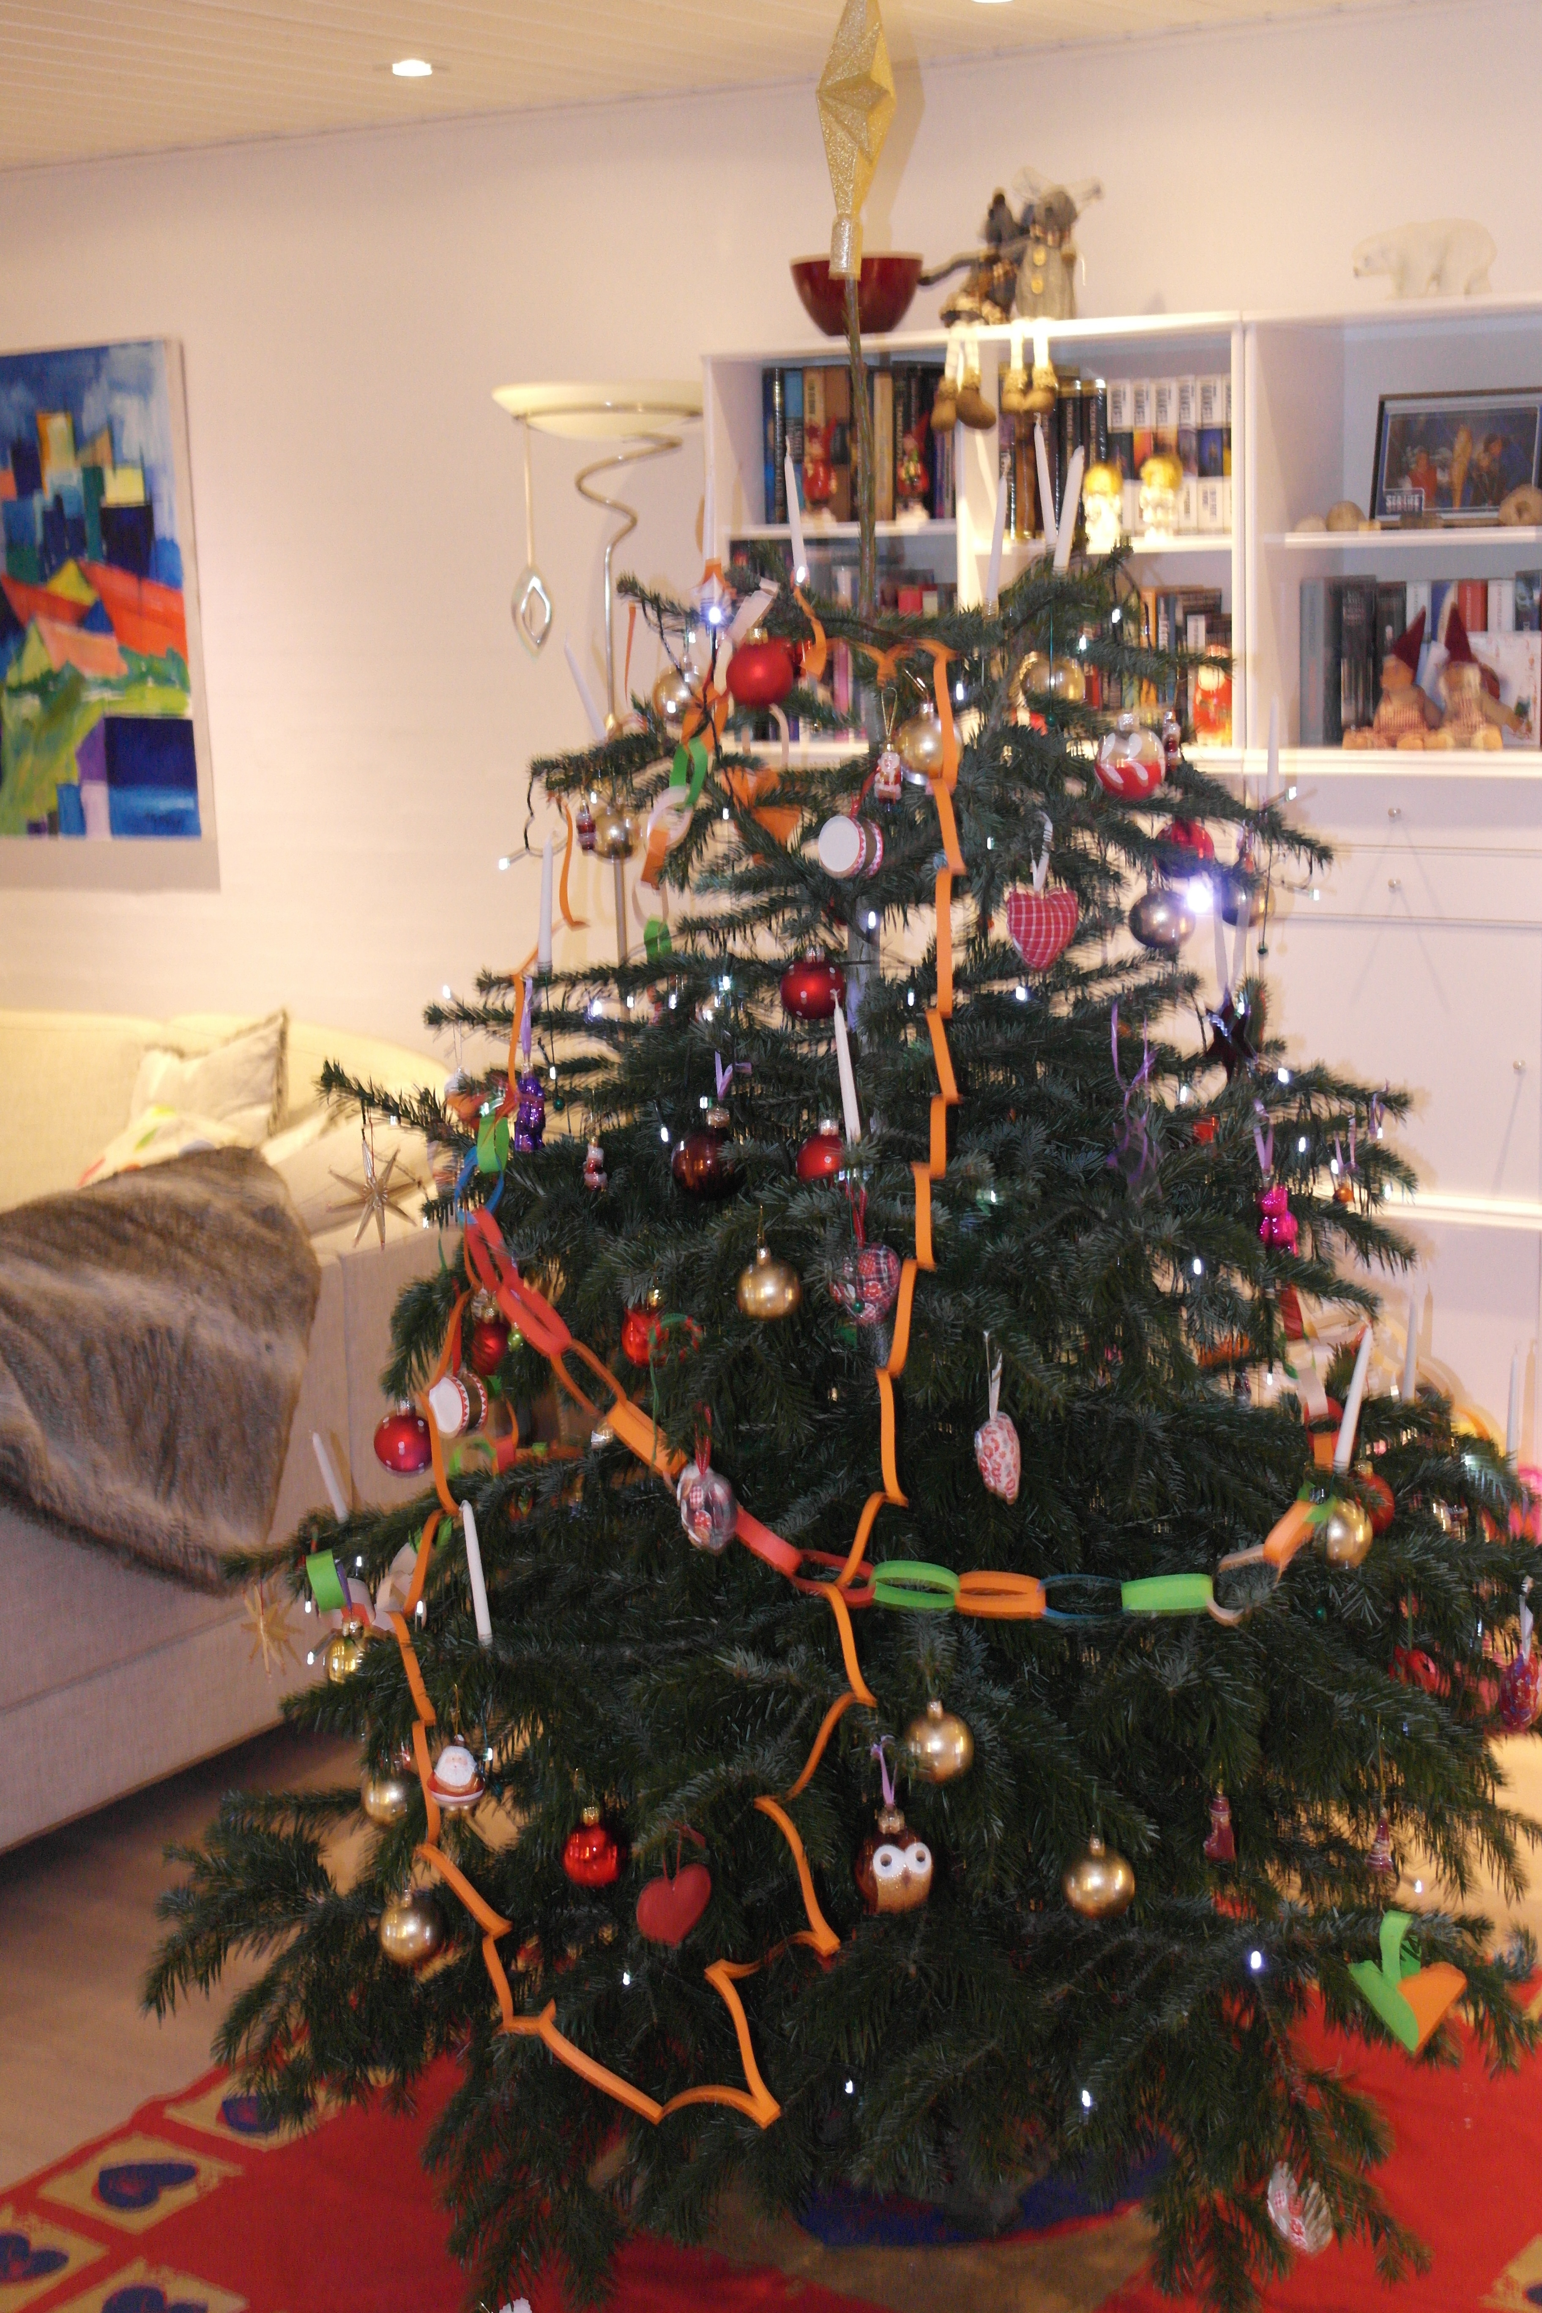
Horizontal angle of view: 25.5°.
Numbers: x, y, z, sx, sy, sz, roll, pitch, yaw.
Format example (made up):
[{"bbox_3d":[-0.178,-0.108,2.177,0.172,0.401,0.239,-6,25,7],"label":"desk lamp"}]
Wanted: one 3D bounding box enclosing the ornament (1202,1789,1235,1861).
[{"bbox_3d":[0.412,0.617,3.130,0.031,0.065,0.022,-5,11,-20],"label":"ornament"}]

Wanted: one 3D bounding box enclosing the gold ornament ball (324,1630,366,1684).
[{"bbox_3d":[-0.384,0.460,3.119,0.047,0.055,0.047,-2,10,0],"label":"gold ornament ball"}]

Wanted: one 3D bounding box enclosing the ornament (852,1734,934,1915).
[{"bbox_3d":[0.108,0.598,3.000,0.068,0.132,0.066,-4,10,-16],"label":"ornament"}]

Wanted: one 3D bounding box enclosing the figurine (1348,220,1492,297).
[{"bbox_3d":[0.862,-1.185,4.500,0.200,0.112,0.085,2,11,21],"label":"figurine"}]

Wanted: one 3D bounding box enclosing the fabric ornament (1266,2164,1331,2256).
[{"bbox_3d":[0.444,0.884,2.860,0.056,0.077,0.036,1,10,17],"label":"fabric ornament"}]

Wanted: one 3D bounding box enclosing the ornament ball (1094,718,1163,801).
[{"bbox_3d":[0.310,-0.343,2.939,0.062,0.074,0.062,-1,10,0],"label":"ornament ball"}]

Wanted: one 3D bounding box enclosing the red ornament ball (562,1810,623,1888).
[{"bbox_3d":[-0.164,0.640,3.150,0.057,0.072,0.057,-1,10,0],"label":"red ornament ball"}]

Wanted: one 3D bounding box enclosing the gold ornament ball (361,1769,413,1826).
[{"bbox_3d":[-0.348,0.585,3.139,0.056,0.065,0.056,-2,10,0],"label":"gold ornament ball"}]

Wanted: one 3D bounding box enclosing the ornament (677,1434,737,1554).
[{"bbox_3d":[-0.058,0.309,3.070,0.053,0.100,0.052,-1,10,0],"label":"ornament"}]

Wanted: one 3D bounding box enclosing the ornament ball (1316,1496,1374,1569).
[{"bbox_3d":[0.539,0.354,3.200,0.058,0.069,0.058,-1,10,0],"label":"ornament ball"}]

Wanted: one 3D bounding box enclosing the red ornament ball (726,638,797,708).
[{"bbox_3d":[-0.009,-0.446,3.130,0.063,0.067,0.063,-1,10,0],"label":"red ornament ball"}]

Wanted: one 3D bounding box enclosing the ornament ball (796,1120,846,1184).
[{"bbox_3d":[0.050,0.001,2.979,0.052,0.063,0.052,-1,10,0],"label":"ornament ball"}]

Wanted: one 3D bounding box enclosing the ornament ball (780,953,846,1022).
[{"bbox_3d":[0.036,-0.147,2.929,0.054,0.062,0.054,-1,10,0],"label":"ornament ball"}]

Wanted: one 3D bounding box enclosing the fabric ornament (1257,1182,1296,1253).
[{"bbox_3d":[0.448,0.053,3.020,0.036,0.062,0.031,2,11,19],"label":"fabric ornament"}]

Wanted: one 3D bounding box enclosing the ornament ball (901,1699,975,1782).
[{"bbox_3d":[0.143,0.494,2.879,0.059,0.072,0.059,-1,10,0],"label":"ornament ball"}]

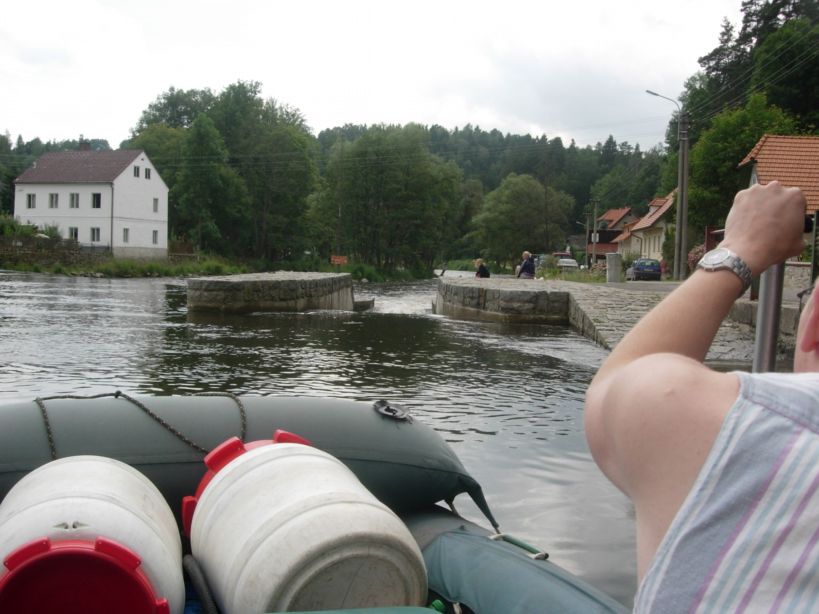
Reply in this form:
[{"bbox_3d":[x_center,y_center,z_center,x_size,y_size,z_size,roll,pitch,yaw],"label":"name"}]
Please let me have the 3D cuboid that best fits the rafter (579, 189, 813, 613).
[{"bbox_3d":[0.520,0.450,1.120,0.680,1.280,0.750,2,3,9],"label":"rafter"}]

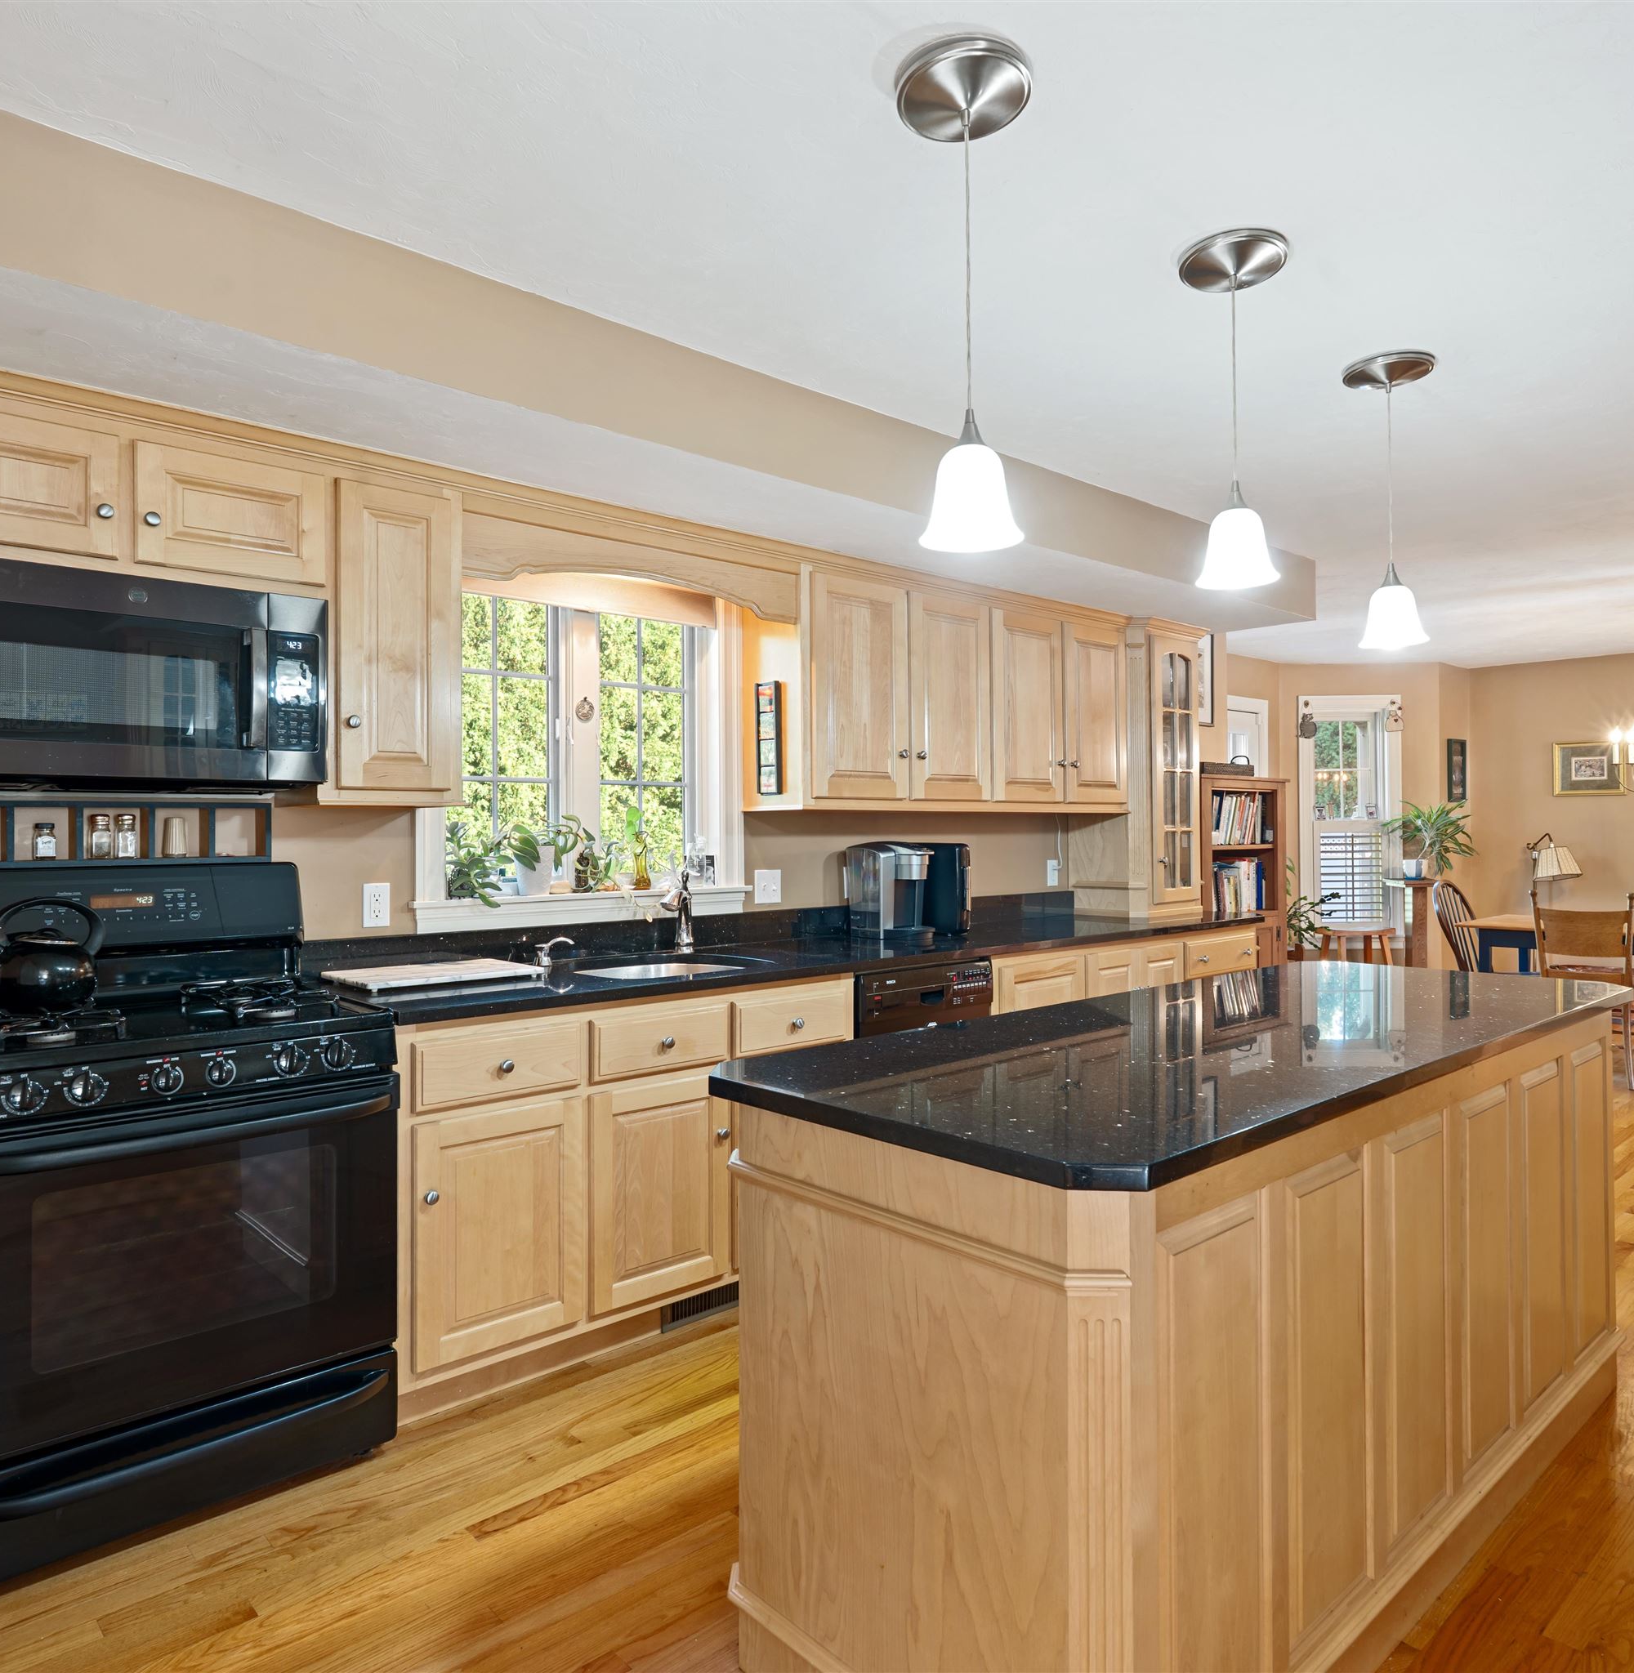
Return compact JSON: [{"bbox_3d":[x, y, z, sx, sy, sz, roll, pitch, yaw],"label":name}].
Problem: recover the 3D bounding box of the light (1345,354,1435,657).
[{"bbox_3d":[1.369,-0.795,2.825,0.197,0.682,0.197,-1,1,-43],"label":"light"}]

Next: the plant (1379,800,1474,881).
[{"bbox_3d":[4.021,0.026,7.827,0.556,0.545,0.505,-1,1,-43],"label":"plant"}]

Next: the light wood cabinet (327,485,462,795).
[{"bbox_3d":[-1.109,-0.463,2.943,0.350,0.778,0.325,-1,1,-43],"label":"light wood cabinet"}]

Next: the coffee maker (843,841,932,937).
[{"bbox_3d":[0.254,0.173,3.868,0.207,0.313,0.293,-1,1,-43],"label":"coffee maker"}]

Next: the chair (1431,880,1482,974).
[{"bbox_3d":[3.850,0.729,6.781,0.485,0.949,0.556,-1,1,-43],"label":"chair"}]

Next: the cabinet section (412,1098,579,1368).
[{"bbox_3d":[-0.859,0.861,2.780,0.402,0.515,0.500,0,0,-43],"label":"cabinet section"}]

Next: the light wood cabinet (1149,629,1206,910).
[{"bbox_3d":[1.411,-0.268,5.199,0.430,1.205,0.420,-1,1,-43],"label":"light wood cabinet"}]

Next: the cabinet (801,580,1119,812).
[{"bbox_3d":[0.542,-0.476,4.414,1.838,0.788,0.313,-1,1,-43],"label":"cabinet"}]

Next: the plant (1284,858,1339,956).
[{"bbox_3d":[2.730,0.441,6.666,0.455,0.626,0.455,-1,1,-43],"label":"plant"}]

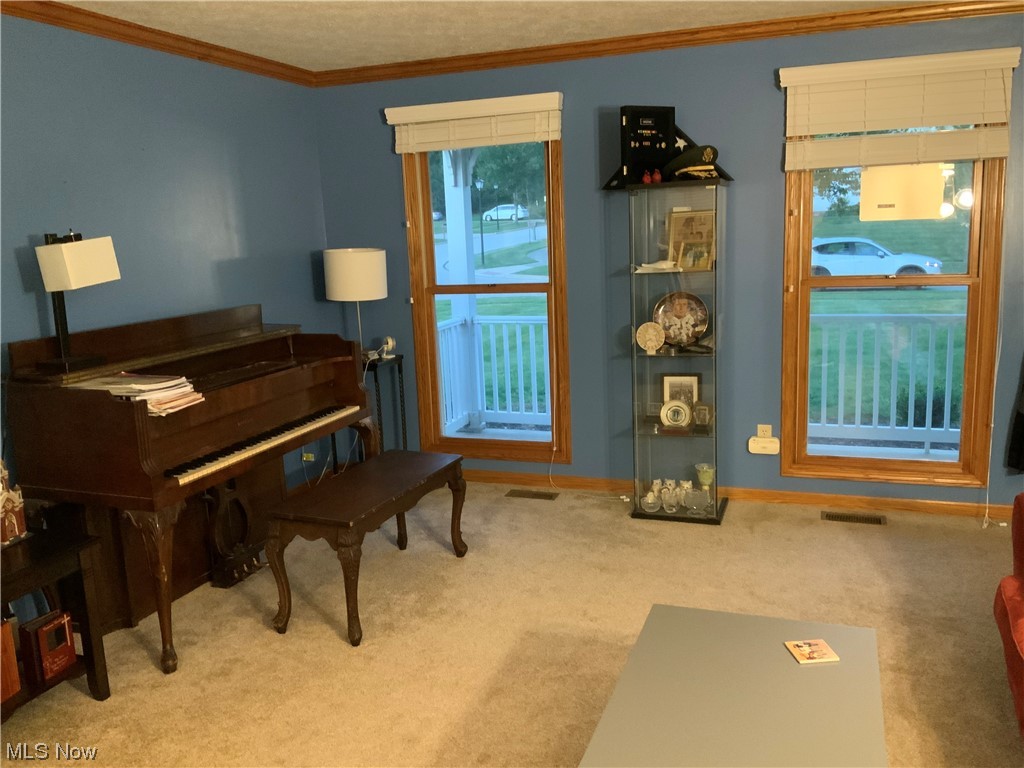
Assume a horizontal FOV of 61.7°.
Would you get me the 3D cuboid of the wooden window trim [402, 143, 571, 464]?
[{"bbox_3d":[-0.136,-0.487,4.758,0.910,1.872,0.075,1,11,19],"label":"wooden window trim"}]

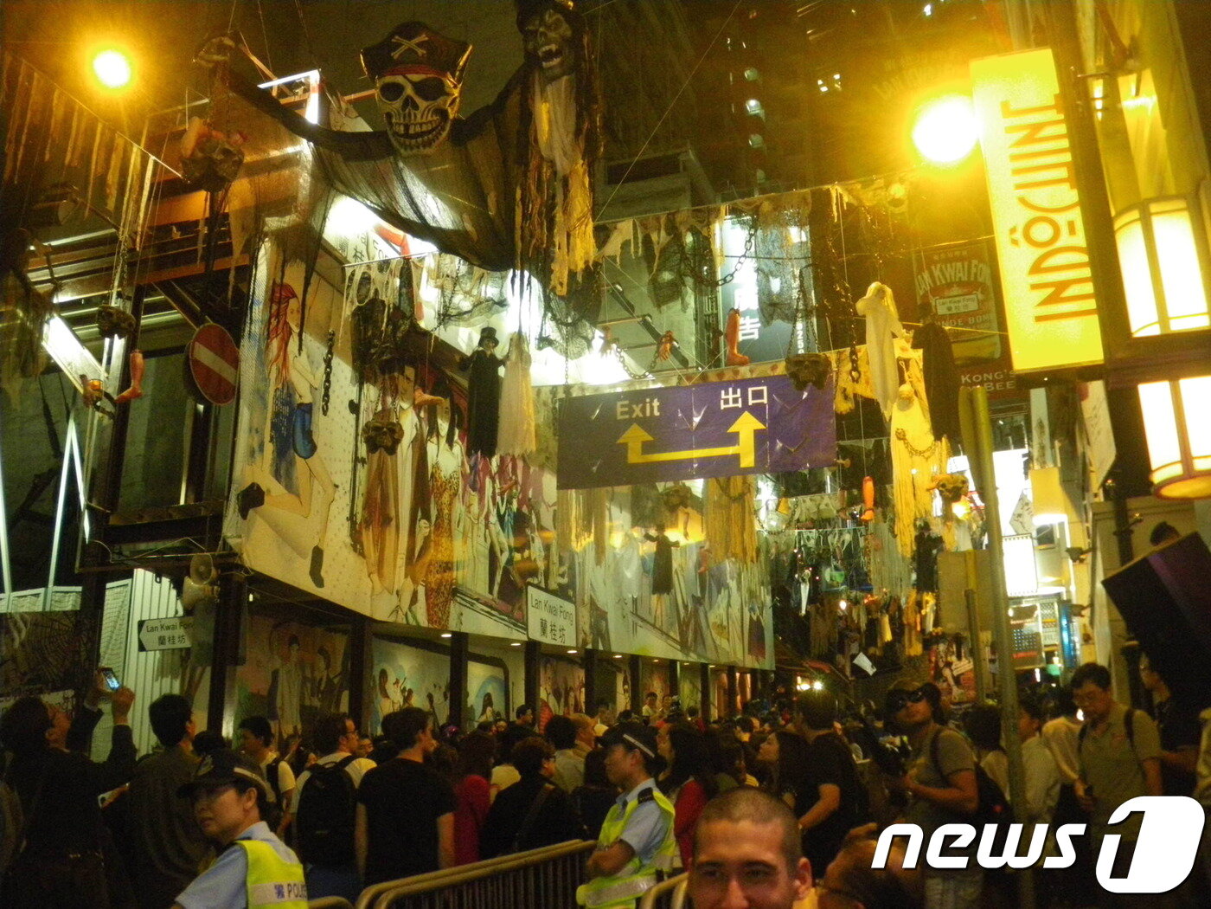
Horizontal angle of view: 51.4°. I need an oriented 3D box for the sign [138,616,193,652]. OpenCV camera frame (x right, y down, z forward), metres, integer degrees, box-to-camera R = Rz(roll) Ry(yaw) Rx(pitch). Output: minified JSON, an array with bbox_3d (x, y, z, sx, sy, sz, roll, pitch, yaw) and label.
[{"bbox_3d":[-3.502,1.457,10.200,0.580,0.245,0.040,-7,-20,16],"label":"sign"}]

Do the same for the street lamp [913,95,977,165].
[{"bbox_3d":[2.963,-2.831,11.000,0.500,0.420,0.500,-6,-19,13],"label":"street lamp"}]

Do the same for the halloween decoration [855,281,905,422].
[{"bbox_3d":[2.284,-0.860,10.500,0.330,1.200,0.250,-2,-19,3],"label":"halloween decoration"}]

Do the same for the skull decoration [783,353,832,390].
[{"bbox_3d":[1.765,-0.717,11.000,0.370,0.280,0.270,-6,-19,13],"label":"skull decoration"}]

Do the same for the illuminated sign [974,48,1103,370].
[{"bbox_3d":[2.578,-1.497,7.600,0.550,2.070,0.200,-6,-19,13],"label":"illuminated sign"}]

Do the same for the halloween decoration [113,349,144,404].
[{"bbox_3d":[-3.709,-0.607,9.800,0.190,0.430,0.110,-7,-20,16],"label":"halloween decoration"}]

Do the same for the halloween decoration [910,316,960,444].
[{"bbox_3d":[2.745,-0.612,10.500,0.330,1.080,0.250,-6,-19,13],"label":"halloween decoration"}]

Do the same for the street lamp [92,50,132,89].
[{"bbox_3d":[-5.099,-3.967,13.000,0.330,0.290,0.330,-6,-19,13],"label":"street lamp"}]

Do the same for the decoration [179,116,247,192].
[{"bbox_3d":[-2.487,-1.905,8.000,0.360,0.380,0.320,0,-19,-3],"label":"decoration"}]

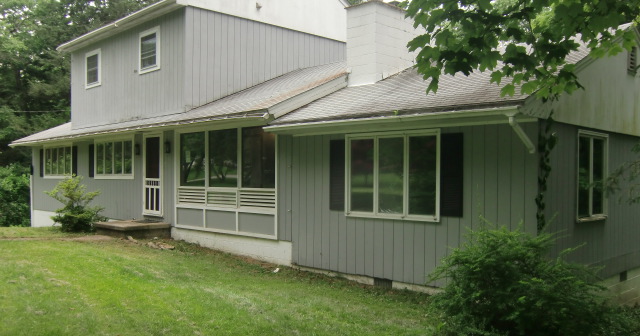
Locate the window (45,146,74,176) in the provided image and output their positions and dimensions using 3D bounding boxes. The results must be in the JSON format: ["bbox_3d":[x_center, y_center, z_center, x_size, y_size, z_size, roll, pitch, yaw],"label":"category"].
[{"bbox_3d":[-9.138,-0.236,18.646,2.572,1.112,0.140,-1,-1,44],"label":"window"}]

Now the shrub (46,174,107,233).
[{"bbox_3d":[-6.931,0.978,15.200,1.700,1.587,1.550,0,-1,-25],"label":"shrub"}]

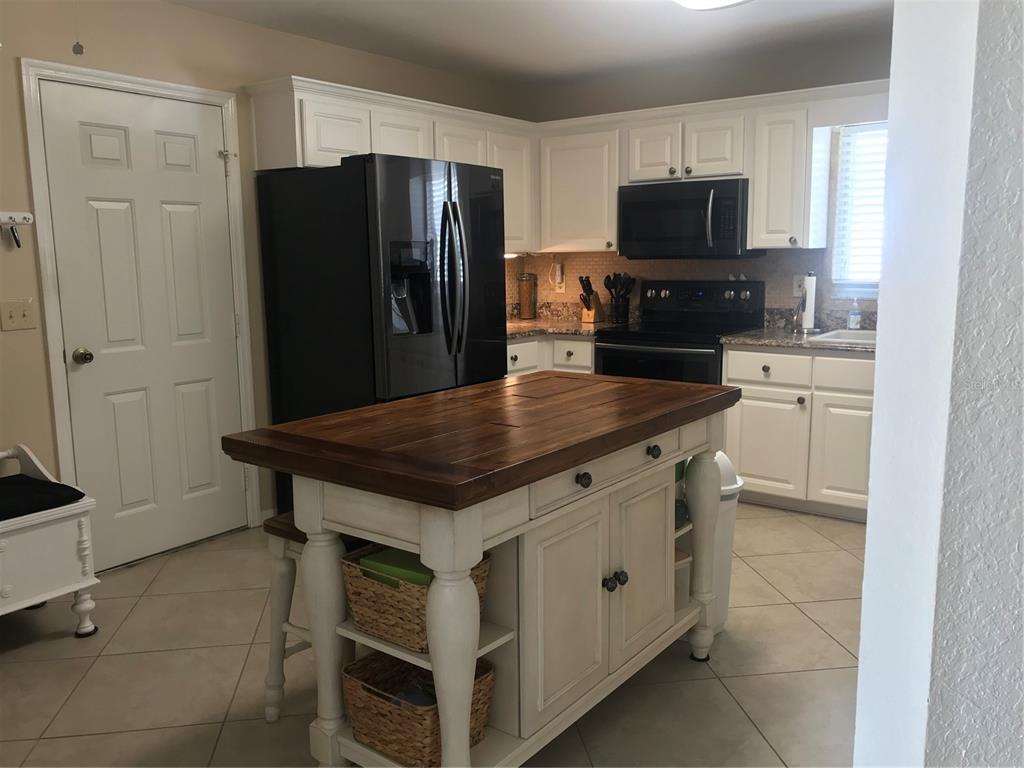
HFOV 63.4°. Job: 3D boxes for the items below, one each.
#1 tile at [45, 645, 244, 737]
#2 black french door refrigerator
[{"bbox_3d":[-1.133,0.973,2.650,0.500,0.010,0.500,-2,9,-8],"label":"tile"},{"bbox_3d":[-0.606,-0.185,4.216,0.840,1.780,0.908,6,11,37],"label":"black french door refrigerator"}]

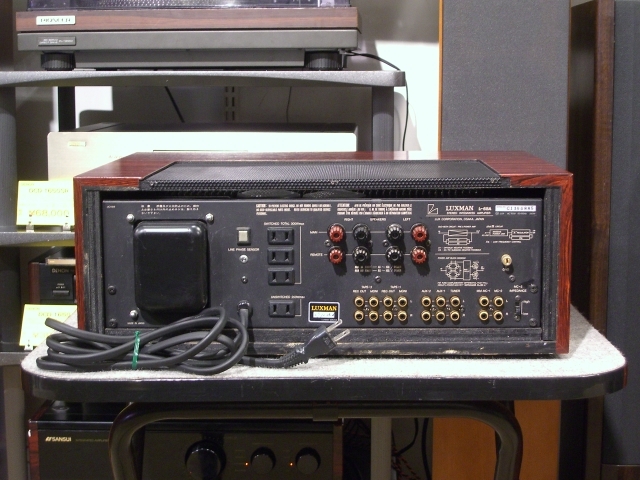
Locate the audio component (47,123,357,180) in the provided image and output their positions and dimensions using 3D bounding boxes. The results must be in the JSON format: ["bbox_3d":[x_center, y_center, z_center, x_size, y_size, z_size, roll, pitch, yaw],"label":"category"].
[{"bbox_3d":[-0.156,-0.106,1.937,0.434,0.135,0.335,0,8,3],"label":"audio component"}]

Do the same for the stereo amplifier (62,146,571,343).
[{"bbox_3d":[0.009,0.002,1.421,0.485,0.181,0.385,0,8,2],"label":"stereo amplifier"}]

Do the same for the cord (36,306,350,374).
[{"bbox_3d":[-0.123,0.091,1.222,0.296,0.061,0.085,0,8,2],"label":"cord"}]

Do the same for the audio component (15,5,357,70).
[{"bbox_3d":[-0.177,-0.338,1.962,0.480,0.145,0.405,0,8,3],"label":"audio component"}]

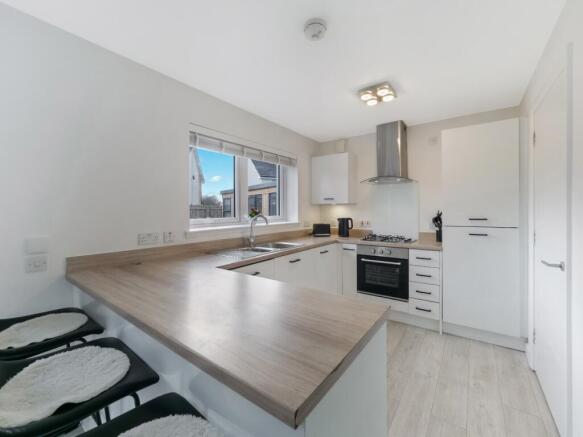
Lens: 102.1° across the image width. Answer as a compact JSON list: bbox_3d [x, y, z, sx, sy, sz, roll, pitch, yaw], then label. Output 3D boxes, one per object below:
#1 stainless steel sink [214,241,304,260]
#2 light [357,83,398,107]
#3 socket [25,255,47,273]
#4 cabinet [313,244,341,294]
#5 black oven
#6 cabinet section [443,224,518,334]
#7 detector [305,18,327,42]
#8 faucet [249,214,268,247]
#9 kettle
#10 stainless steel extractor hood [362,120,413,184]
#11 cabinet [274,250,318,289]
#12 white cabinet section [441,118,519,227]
[{"bbox_3d":[-0.265,0.389,2.461,0.480,0.165,0.990,0,1,36],"label":"stainless steel sink"},{"bbox_3d":[0.818,-1.161,2.239,0.260,0.075,0.260,0,1,36],"label":"light"},{"bbox_3d":[-1.446,0.259,1.336,0.012,0.088,0.088,0,1,36],"label":"socket"},{"bbox_3d":[0.181,0.741,3.060,0.567,0.789,0.610,0,1,36],"label":"cabinet"},{"bbox_3d":[1.233,0.636,3.032,0.596,0.595,0.560,0,1,36],"label":"black oven"},{"bbox_3d":[2.007,0.579,2.543,0.594,1.003,0.585,0,1,37],"label":"cabinet section"},{"bbox_3d":[0.153,-1.157,1.455,0.133,0.047,0.133,-1,1,0],"label":"detector"},{"bbox_3d":[-0.347,0.139,2.522,0.245,0.345,0.060,0,1,36],"label":"faucet"},{"bbox_3d":[0.791,0.146,3.487,0.225,0.260,0.160,0,1,20],"label":"kettle"},{"bbox_3d":[1.274,-0.843,3.089,0.600,0.744,0.480,0,1,36],"label":"stainless steel extractor hood"},{"bbox_3d":[-0.188,0.752,2.555,0.567,0.789,0.620,0,1,36],"label":"cabinet"},{"bbox_3d":[1.994,-0.416,2.530,0.594,0.983,0.585,0,1,37],"label":"white cabinet section"}]

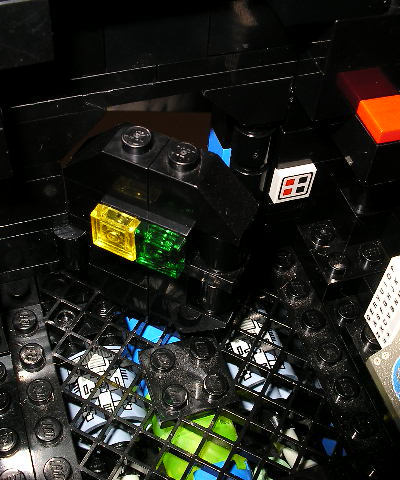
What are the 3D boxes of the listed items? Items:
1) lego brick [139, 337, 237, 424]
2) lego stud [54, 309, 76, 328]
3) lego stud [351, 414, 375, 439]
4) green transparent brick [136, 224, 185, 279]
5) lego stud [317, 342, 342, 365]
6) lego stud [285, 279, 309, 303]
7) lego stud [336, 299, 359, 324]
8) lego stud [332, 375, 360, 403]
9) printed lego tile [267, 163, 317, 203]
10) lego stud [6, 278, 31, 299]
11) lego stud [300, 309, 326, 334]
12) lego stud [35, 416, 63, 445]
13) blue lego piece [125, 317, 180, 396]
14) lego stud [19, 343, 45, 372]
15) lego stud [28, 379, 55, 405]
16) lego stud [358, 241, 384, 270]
[{"bbox_3d":[-0.002,0.027,0.134,0.016,0.005,0.016,-13,54,-14],"label":"lego brick"},{"bbox_3d":[-0.032,0.019,0.164,0.005,0.002,0.005,2,52,-3],"label":"lego stud"},{"bbox_3d":[0.030,0.035,0.127,0.005,0.002,0.005,2,52,-3],"label":"lego stud"},{"bbox_3d":[-0.006,0.002,0.114,0.008,0.008,0.003,21,54,12],"label":"green transparent brick"},{"bbox_3d":[0.026,0.023,0.136,0.005,0.002,0.005,2,52,-3],"label":"lego stud"},{"bbox_3d":[0.021,0.011,0.146,0.005,0.002,0.005,2,52,-3],"label":"lego stud"},{"bbox_3d":[0.031,0.015,0.142,0.005,0.002,0.005,2,52,-3],"label":"lego stud"},{"bbox_3d":[0.028,0.029,0.133,0.005,0.002,0.005,2,52,-3],"label":"lego stud"},{"bbox_3d":[0.019,-0.012,0.143,0.008,0.008,0.003,-13,54,-14],"label":"printed lego tile"},{"bbox_3d":[-0.037,0.010,0.141,0.005,0.002,0.005,-13,54,-14],"label":"lego stud"},{"bbox_3d":[0.023,0.017,0.140,0.005,0.002,0.005,2,52,-3],"label":"lego stud"},{"bbox_3d":[-0.027,0.034,0.123,0.005,0.002,0.005,2,52,-3],"label":"lego stud"},{"bbox_3d":[-0.011,0.026,0.153,0.010,0.010,0.015,-13,54,-14],"label":"blue lego piece"},{"bbox_3d":[-0.032,0.022,0.132,0.005,0.002,0.005,-13,54,-14],"label":"lego stud"},{"bbox_3d":[-0.030,0.028,0.127,0.005,0.002,0.005,2,52,-3],"label":"lego stud"},{"bbox_3d":[0.036,0.003,0.144,0.005,0.002,0.005,-13,54,-14],"label":"lego stud"}]

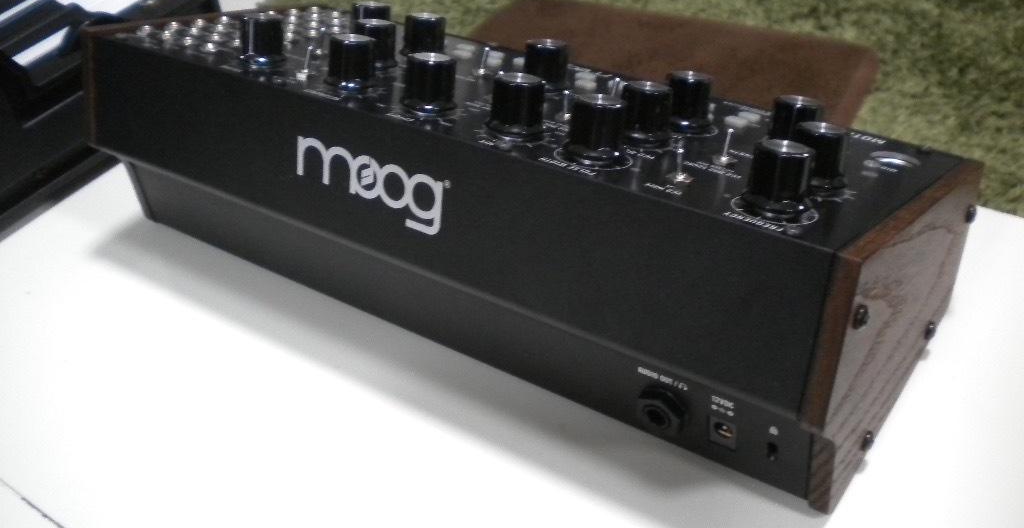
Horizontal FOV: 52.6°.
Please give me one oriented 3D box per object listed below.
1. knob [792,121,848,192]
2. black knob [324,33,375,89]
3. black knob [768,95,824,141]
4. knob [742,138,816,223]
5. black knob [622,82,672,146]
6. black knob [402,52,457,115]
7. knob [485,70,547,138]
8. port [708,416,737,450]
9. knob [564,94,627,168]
[{"bbox_3d":[0.090,-0.032,0.304,0.019,0.017,0.019,20,26,31],"label":"knob"},{"bbox_3d":[-0.056,-0.070,0.361,0.019,0.017,0.019,5,22,-2],"label":"black knob"},{"bbox_3d":[0.091,-0.044,0.335,0.019,0.017,0.019,20,26,31],"label":"black knob"},{"bbox_3d":[0.072,-0.023,0.278,0.019,0.017,0.019,20,26,31],"label":"knob"},{"bbox_3d":[0.043,-0.048,0.332,0.019,0.017,0.019,5,22,-2],"label":"black knob"},{"bbox_3d":[-0.027,-0.059,0.342,0.019,0.017,0.019,5,22,-2],"label":"black knob"},{"bbox_3d":[0.002,-0.050,0.326,0.019,0.017,0.019,5,22,-2],"label":"knob"},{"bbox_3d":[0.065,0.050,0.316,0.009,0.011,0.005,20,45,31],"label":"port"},{"bbox_3d":[0.025,-0.039,0.306,0.019,0.017,0.019,5,22,-2],"label":"knob"}]

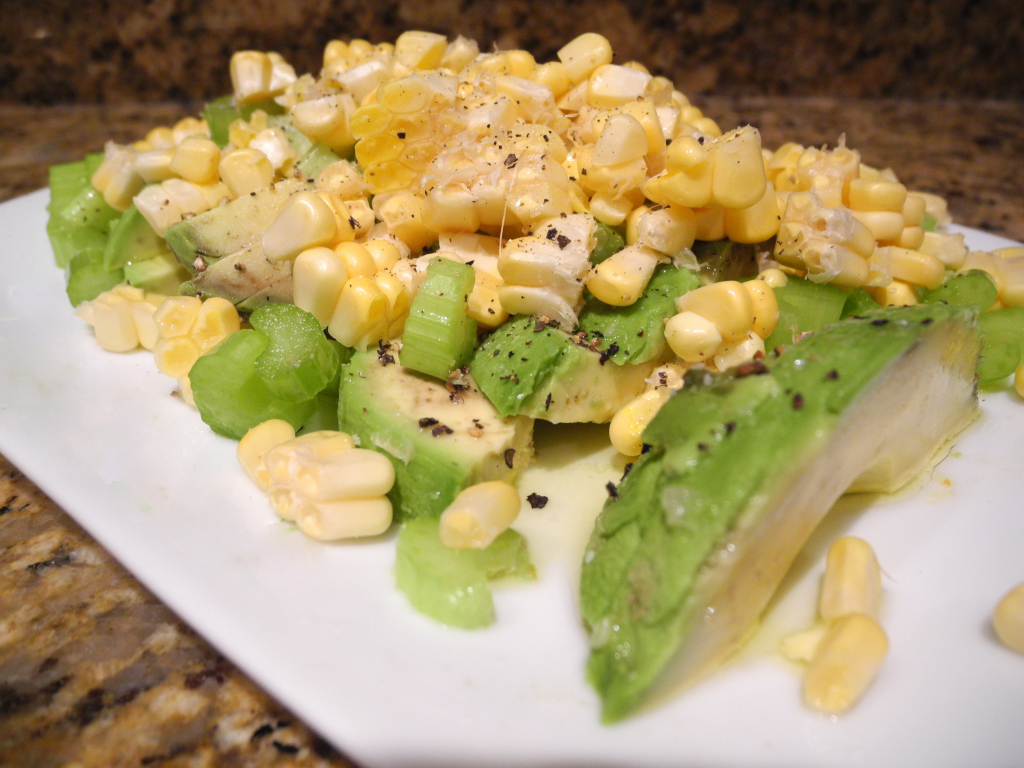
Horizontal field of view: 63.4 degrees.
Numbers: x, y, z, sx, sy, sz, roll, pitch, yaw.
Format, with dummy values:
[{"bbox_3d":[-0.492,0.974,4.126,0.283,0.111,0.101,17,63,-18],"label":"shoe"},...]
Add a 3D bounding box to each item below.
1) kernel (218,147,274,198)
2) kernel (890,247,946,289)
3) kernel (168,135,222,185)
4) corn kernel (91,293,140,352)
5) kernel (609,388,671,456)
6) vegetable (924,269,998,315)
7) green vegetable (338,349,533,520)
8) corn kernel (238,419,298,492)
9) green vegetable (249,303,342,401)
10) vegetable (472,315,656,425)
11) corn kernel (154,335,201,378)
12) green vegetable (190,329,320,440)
[{"bbox_3d":[-0.054,-0.043,0.170,0.009,0.010,0.006,-12,36,-16],"label":"kernel"},{"bbox_3d":[0.077,-0.022,0.157,0.011,0.006,0.007,9,34,-12],"label":"kernel"},{"bbox_3d":[-0.068,-0.048,0.177,0.009,0.009,0.008,-12,36,-16],"label":"kernel"},{"bbox_3d":[-0.087,-0.013,0.181,0.009,0.011,0.007,-14,36,-21],"label":"corn kernel"},{"bbox_3d":[0.020,0.006,0.126,0.006,0.006,0.011,23,65,34],"label":"kernel"},{"bbox_3d":[0.098,-0.019,0.181,0.014,0.012,0.008,14,36,21],"label":"vegetable"},{"bbox_3d":[-0.011,0.007,0.119,0.024,0.016,0.018,-21,39,-28],"label":"green vegetable"},{"bbox_3d":[-0.031,0.009,0.107,0.007,0.005,0.010,-15,61,-15],"label":"corn kernel"},{"bbox_3d":[-0.033,-0.005,0.128,0.013,0.013,0.009,7,2,25],"label":"green vegetable"},{"bbox_3d":[0.006,-0.002,0.109,0.024,0.012,0.015,-5,40,-7],"label":"vegetable"},{"bbox_3d":[-0.057,-0.005,0.142,0.006,0.007,0.010,1,2,23],"label":"corn kernel"},{"bbox_3d":[-0.040,0.000,0.129,0.018,0.015,0.008,-10,10,29],"label":"green vegetable"}]

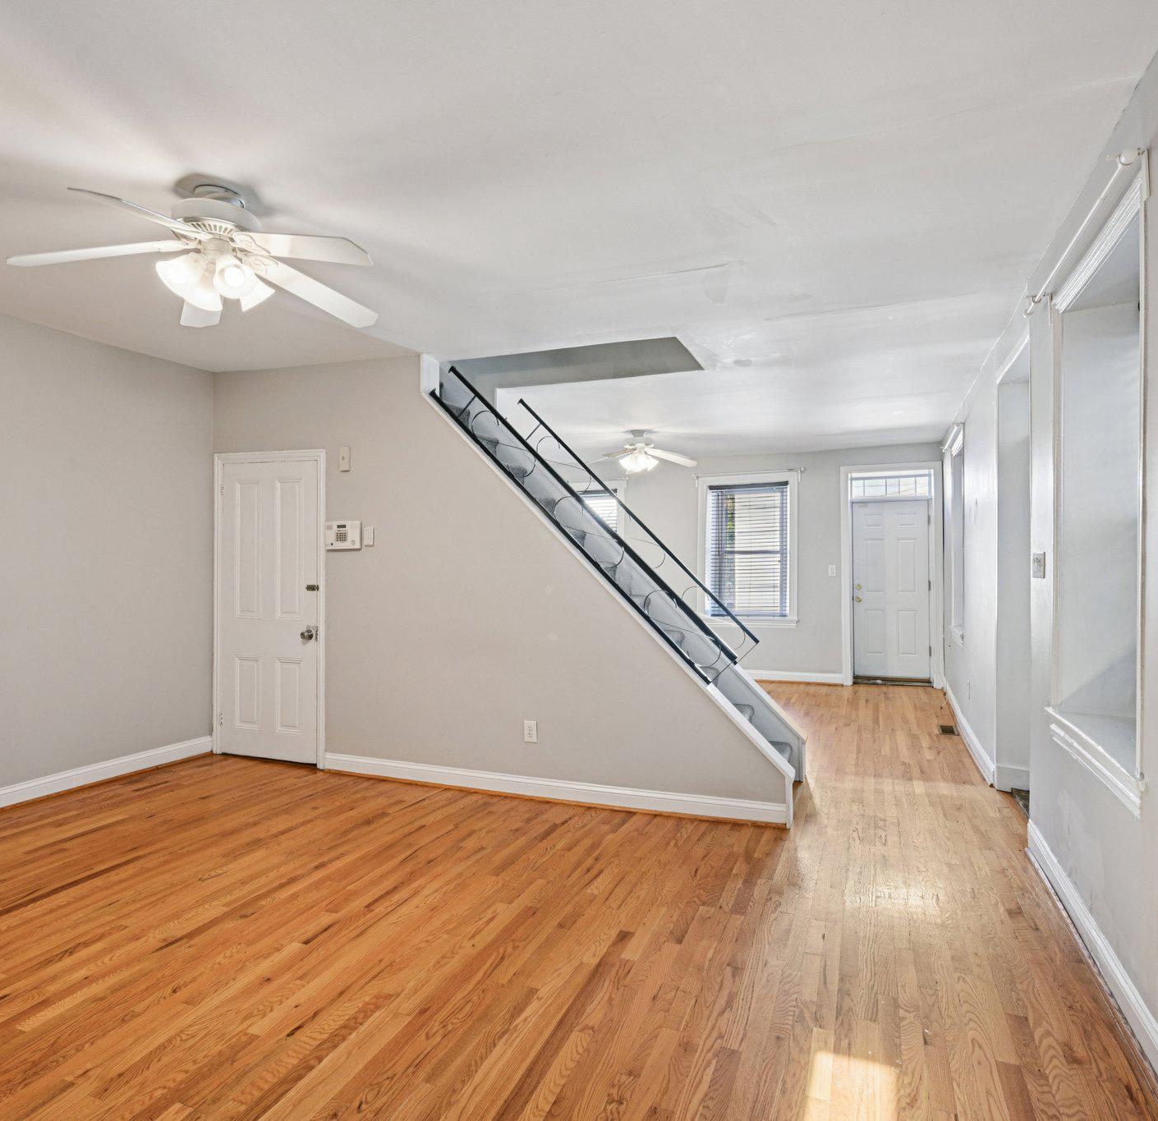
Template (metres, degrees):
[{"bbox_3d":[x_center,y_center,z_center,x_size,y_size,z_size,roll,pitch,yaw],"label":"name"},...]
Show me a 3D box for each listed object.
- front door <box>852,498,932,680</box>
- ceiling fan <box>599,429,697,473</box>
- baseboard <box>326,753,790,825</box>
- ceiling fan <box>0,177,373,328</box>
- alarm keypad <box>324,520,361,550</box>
[{"bbox_3d":[3.515,0.327,8.394,0.800,2.000,0.050,0,0,22],"label":"front door"},{"bbox_3d":[0.586,-1.041,7.249,1.270,0.420,1.270,0,0,22],"label":"ceiling fan"},{"bbox_3d":[-0.300,1.305,4.322,2.900,0.105,0.020,0,0,22],"label":"baseboard"},{"bbox_3d":[-1.327,-1.126,2.716,1.290,0.430,1.290,0,0,22],"label":"ceiling fan"},{"bbox_3d":[-1.500,-0.159,4.789,0.265,0.175,0.045,0,0,22],"label":"alarm keypad"}]

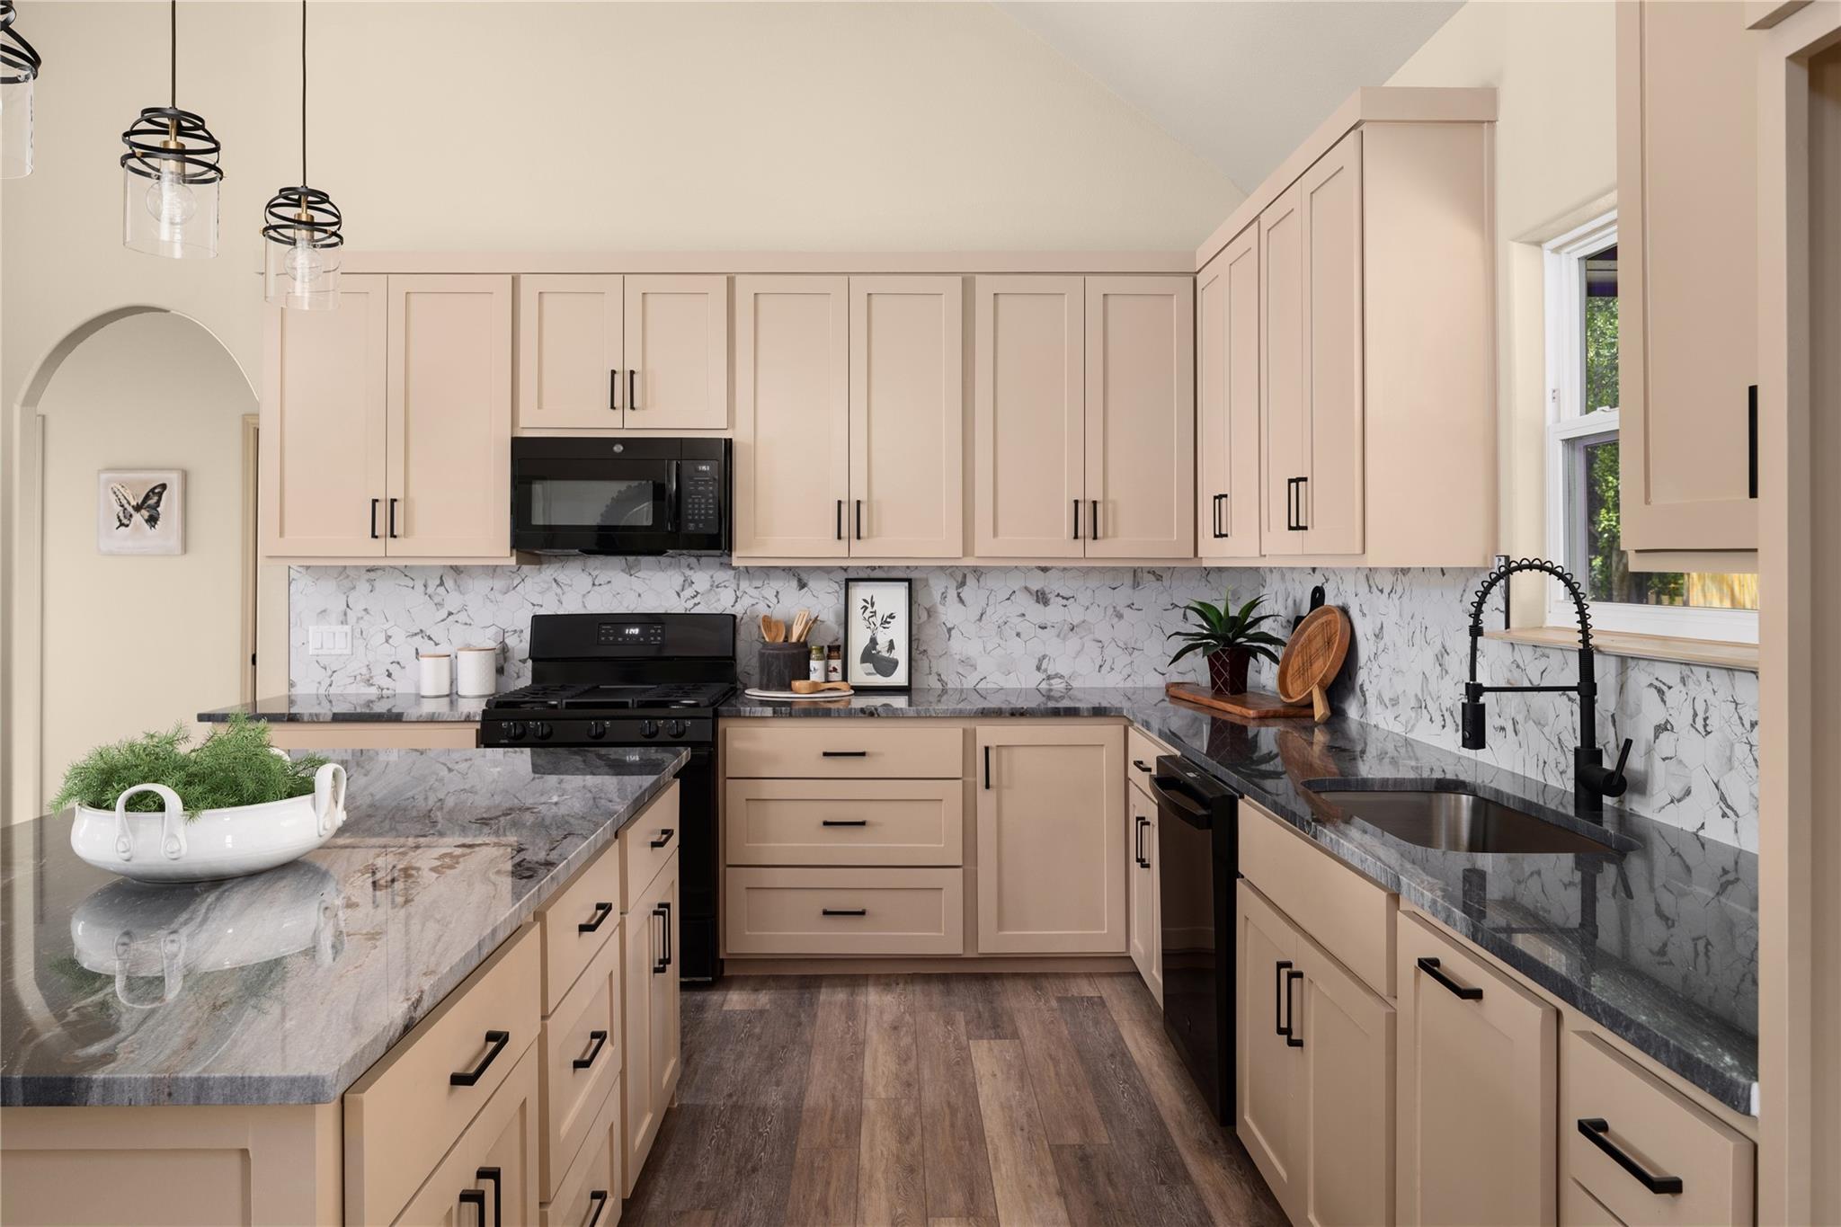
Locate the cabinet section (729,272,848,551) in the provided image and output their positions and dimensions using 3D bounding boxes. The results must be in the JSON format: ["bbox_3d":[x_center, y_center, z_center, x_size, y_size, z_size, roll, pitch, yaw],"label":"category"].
[{"bbox_3d":[-0.452,-0.688,4.445,0.409,0.993,0.330,0,1,-1],"label":"cabinet section"}]

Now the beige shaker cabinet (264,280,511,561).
[{"bbox_3d":[-1.867,-0.690,4.442,0.890,1.020,0.325,0,1,-1],"label":"beige shaker cabinet"}]

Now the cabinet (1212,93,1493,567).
[{"bbox_3d":[1.130,-0.666,3.480,0.335,1.070,1.480,0,1,-1],"label":"cabinet"}]

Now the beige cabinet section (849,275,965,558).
[{"bbox_3d":[-0.050,-0.688,4.445,0.401,0.993,0.330,0,1,-1],"label":"beige cabinet section"}]

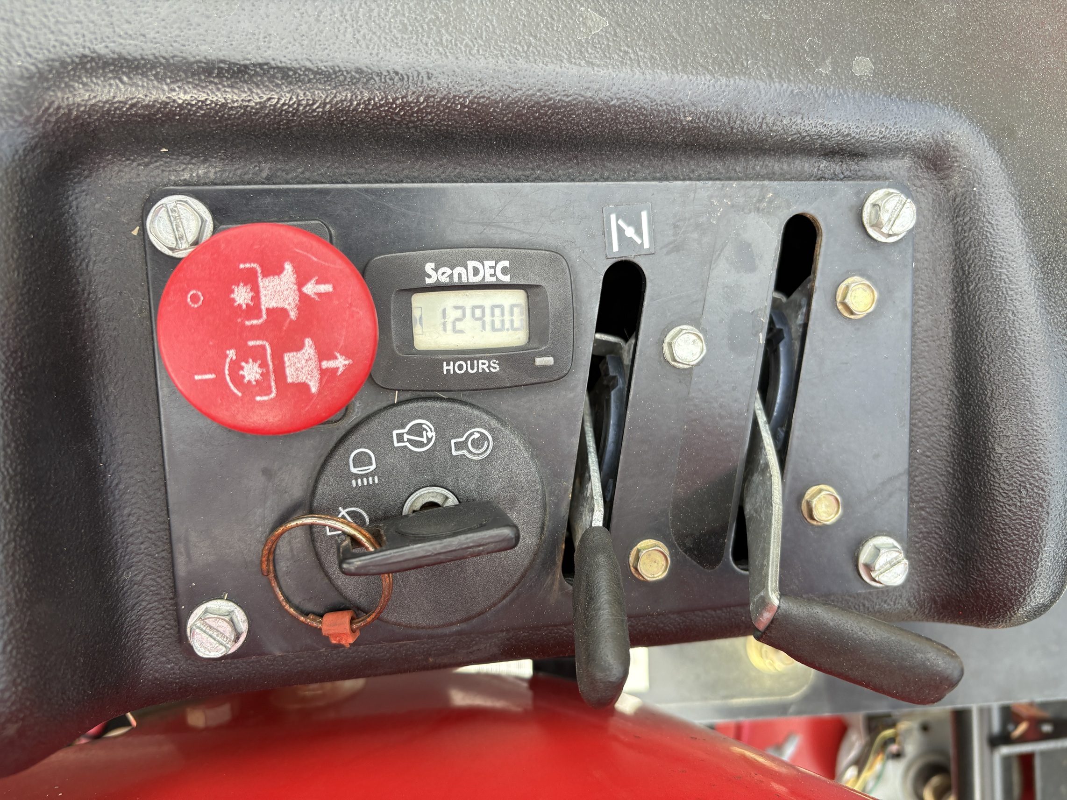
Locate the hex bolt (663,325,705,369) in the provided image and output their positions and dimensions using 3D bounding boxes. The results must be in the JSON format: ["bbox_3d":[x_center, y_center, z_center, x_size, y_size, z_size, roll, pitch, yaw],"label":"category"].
[{"bbox_3d":[0.036,-0.012,0.190,0.010,0.003,0.010,-3,96,-10],"label":"hex bolt"}]

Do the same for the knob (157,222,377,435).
[{"bbox_3d":[-0.053,-0.015,0.163,0.041,0.018,0.041,-3,96,-10],"label":"knob"}]

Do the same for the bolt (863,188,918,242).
[{"bbox_3d":[0.088,-0.045,0.195,0.013,0.004,0.013,-3,96,-10],"label":"bolt"}]

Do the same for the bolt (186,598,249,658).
[{"bbox_3d":[-0.070,0.051,0.176,0.013,0.004,0.013,-3,96,-10],"label":"bolt"}]

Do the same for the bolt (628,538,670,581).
[{"bbox_3d":[0.029,0.039,0.194,0.010,0.003,0.010,-3,96,-10],"label":"bolt"}]

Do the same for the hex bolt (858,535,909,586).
[{"bbox_3d":[0.091,0.042,0.205,0.013,0.004,0.013,-3,96,-10],"label":"hex bolt"}]

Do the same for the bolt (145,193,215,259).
[{"bbox_3d":[-0.074,-0.036,0.166,0.013,0.004,0.013,-3,96,-10],"label":"bolt"}]

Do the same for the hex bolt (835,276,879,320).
[{"bbox_3d":[0.080,-0.025,0.197,0.010,0.003,0.010,-3,96,-10],"label":"hex bolt"}]

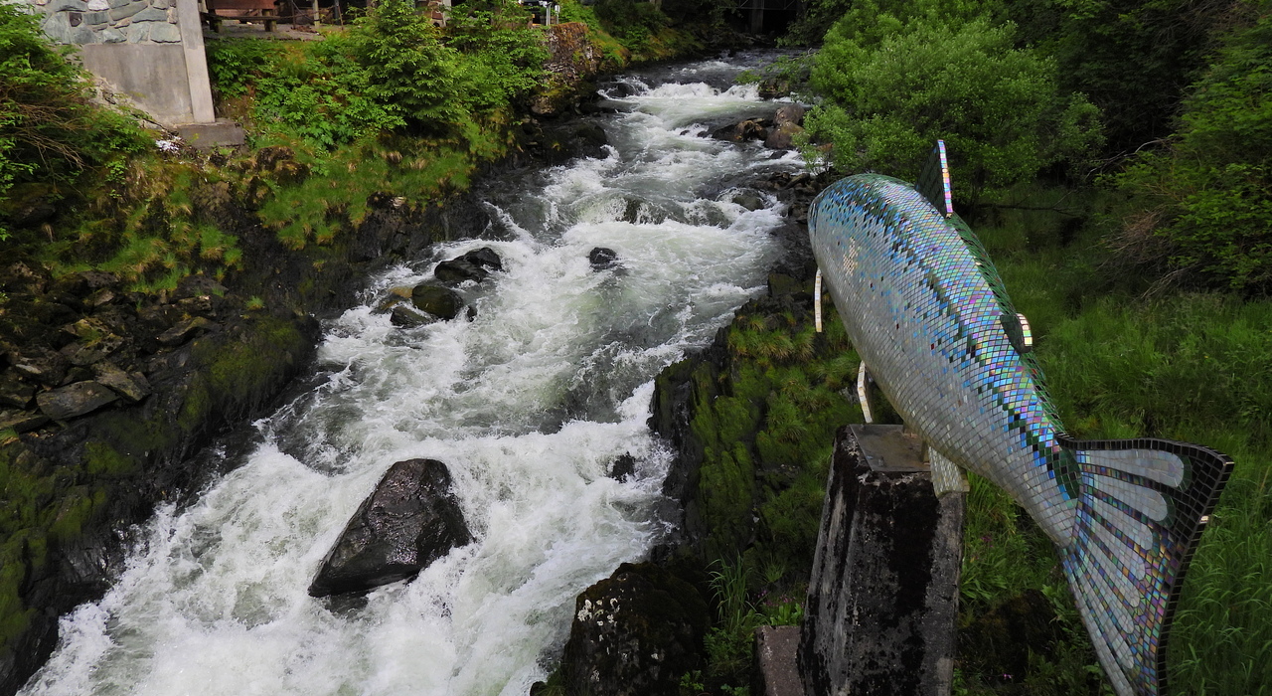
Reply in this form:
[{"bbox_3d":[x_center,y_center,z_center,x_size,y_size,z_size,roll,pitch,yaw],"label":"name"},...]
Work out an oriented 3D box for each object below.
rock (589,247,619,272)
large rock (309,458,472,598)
[{"bbox_3d":[-0.570,-1.550,15.560,0.530,0.380,0.500,0,17,0],"label":"rock"},{"bbox_3d":[-2.190,1.500,7.840,1.320,0.950,0.980,-5,18,-17],"label":"large rock"}]

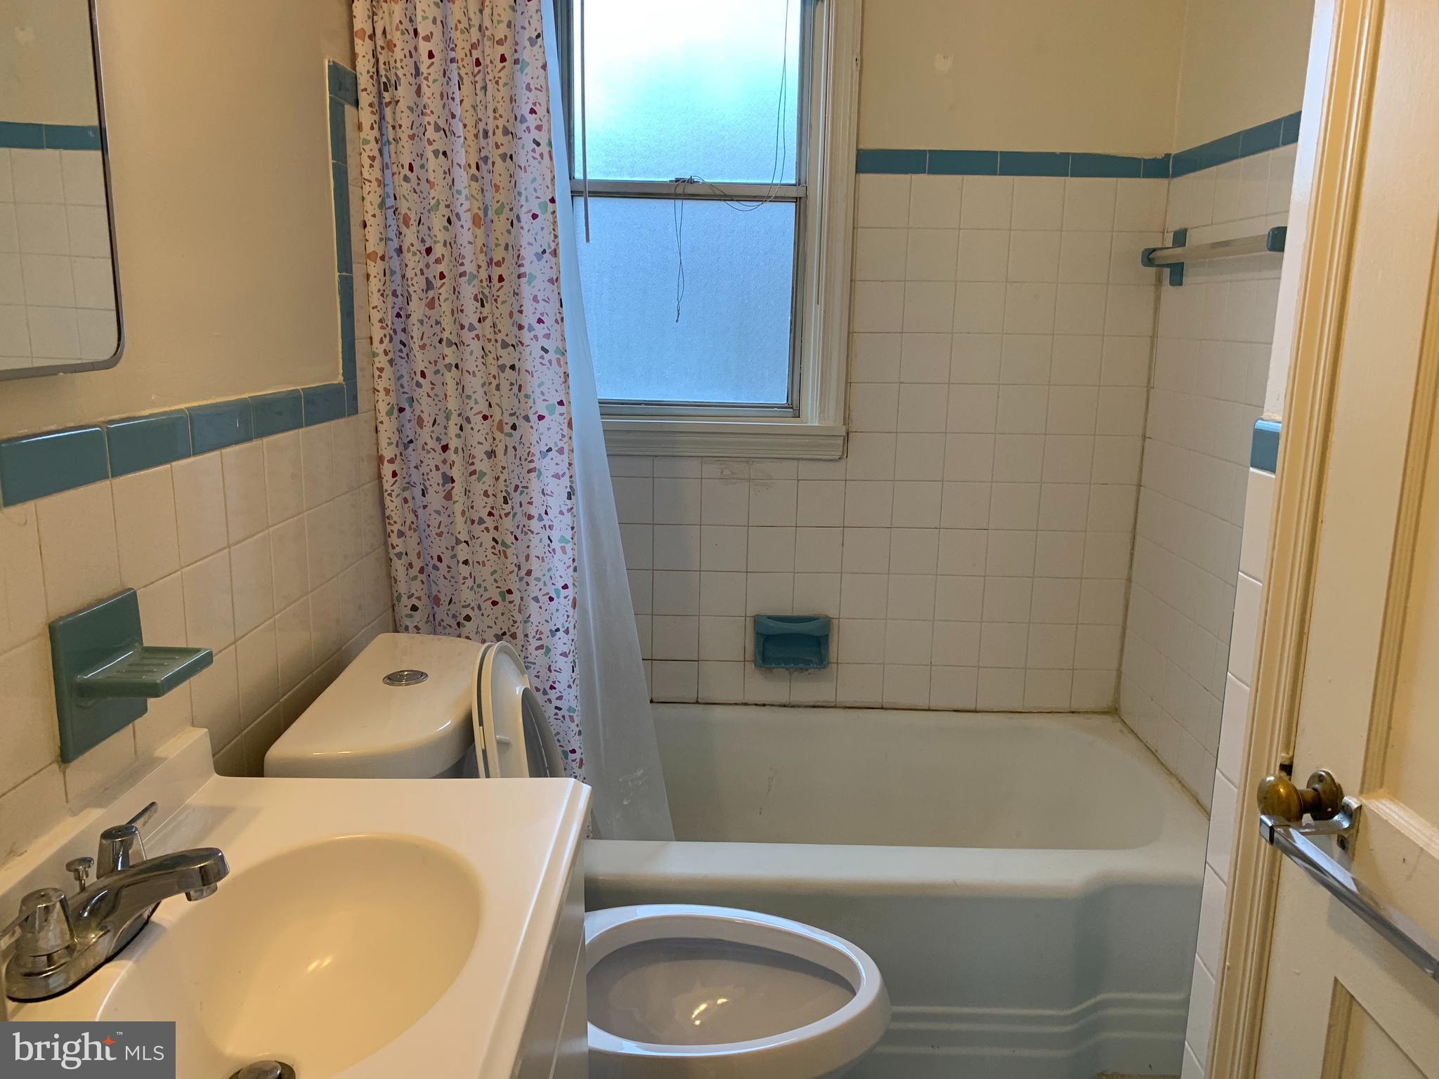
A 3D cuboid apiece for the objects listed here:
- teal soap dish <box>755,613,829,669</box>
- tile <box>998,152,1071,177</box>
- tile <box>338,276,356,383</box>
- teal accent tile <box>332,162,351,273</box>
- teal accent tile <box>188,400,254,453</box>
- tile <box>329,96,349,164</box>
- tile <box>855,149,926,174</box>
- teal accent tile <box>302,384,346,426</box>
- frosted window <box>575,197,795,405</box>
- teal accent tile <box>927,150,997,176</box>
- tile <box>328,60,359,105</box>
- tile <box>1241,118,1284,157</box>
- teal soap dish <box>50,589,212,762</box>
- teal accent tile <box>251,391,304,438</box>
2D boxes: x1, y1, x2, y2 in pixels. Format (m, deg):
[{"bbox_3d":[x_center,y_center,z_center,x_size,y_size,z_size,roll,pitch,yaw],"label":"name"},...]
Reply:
[{"bbox_3d":[0.171,0.239,2.542,0.169,0.124,0.070,1,12,1],"label":"teal soap dish"},{"bbox_3d":[0.675,-0.804,2.320,0.150,0.050,0.012,1,12,1],"label":"tile"},{"bbox_3d":[-0.541,-0.305,1.563,0.010,0.151,0.052,1,12,0],"label":"tile"},{"bbox_3d":[-0.552,-0.463,1.567,0.012,0.152,0.055,1,12,1],"label":"teal accent tile"},{"bbox_3d":[-0.565,-0.128,1.216,0.012,0.051,0.147,1,12,1],"label":"teal accent tile"},{"bbox_3d":[-0.550,-0.582,1.546,0.012,0.087,0.055,1,12,1],"label":"tile"},{"bbox_3d":[0.368,-0.803,2.305,0.151,0.049,0.010,1,12,0],"label":"tile"},{"bbox_3d":[-0.544,-0.186,1.479,0.010,0.050,0.155,1,12,0],"label":"teal accent tile"},{"bbox_3d":[-0.081,-0.530,2.416,0.488,0.442,0.030,1,12,0],"label":"frosted window"},{"bbox_3d":[0.523,-0.807,2.322,0.150,0.050,0.012,1,12,1],"label":"teal accent tile"},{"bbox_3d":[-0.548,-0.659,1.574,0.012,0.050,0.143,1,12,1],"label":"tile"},{"bbox_3d":[0.967,-0.710,1.915,0.012,0.048,0.152,1,12,1],"label":"tile"},{"bbox_3d":[-0.507,0.117,0.952,0.080,0.122,0.122,1,12,0],"label":"teal soap dish"},{"bbox_3d":[-0.545,-0.155,1.327,0.010,0.050,0.152,1,12,0],"label":"teal accent tile"}]

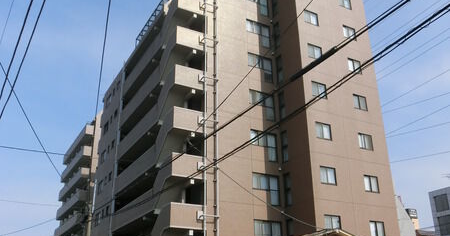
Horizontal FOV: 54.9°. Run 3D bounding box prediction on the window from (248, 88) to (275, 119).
[{"bbox_3d":[2.474,-0.799,28.878,1.933,1.900,0.140,11,-25,-26],"label":"window"}]

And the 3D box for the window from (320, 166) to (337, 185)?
[{"bbox_3d":[6.168,3.493,25.892,1.203,1.049,0.140,11,-25,-26],"label":"window"}]

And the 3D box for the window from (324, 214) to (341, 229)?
[{"bbox_3d":[6.223,6.138,24.773,1.180,1.040,0.120,11,-25,-27],"label":"window"}]

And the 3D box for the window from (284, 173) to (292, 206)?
[{"bbox_3d":[3.951,4.529,27.113,0.120,2.110,0.650,11,-25,-27],"label":"window"}]

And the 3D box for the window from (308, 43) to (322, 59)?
[{"bbox_3d":[6.063,-4.445,29.165,1.173,0.916,0.140,11,-25,-26],"label":"window"}]

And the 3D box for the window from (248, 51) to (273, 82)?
[{"bbox_3d":[2.465,-3.392,29.885,1.990,1.910,0.120,11,-25,-27],"label":"window"}]

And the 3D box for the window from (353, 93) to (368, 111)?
[{"bbox_3d":[9.274,-1.018,29.585,1.200,1.050,0.120,11,-25,-27],"label":"window"}]

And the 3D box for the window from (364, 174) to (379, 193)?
[{"bbox_3d":[9.263,4.213,27.399,1.208,1.033,0.140,11,-25,-26],"label":"window"}]

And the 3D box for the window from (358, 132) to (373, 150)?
[{"bbox_3d":[9.251,1.606,28.487,1.177,1.060,0.140,11,-25,-26],"label":"window"}]

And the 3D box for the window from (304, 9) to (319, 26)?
[{"bbox_3d":[6.030,-6.926,30.114,1.200,0.970,0.120,11,-25,-27],"label":"window"}]

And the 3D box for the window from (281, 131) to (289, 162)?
[{"bbox_3d":[3.932,1.879,28.121,0.140,2.000,0.620,11,-25,-26],"label":"window"}]

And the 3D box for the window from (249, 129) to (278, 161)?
[{"bbox_3d":[2.514,1.820,27.802,1.933,1.859,0.140,11,-25,-26],"label":"window"}]

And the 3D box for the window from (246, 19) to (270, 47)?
[{"bbox_3d":[2.424,-5.952,30.930,1.980,1.880,0.120,11,-25,-27],"label":"window"}]

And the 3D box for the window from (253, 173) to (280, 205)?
[{"bbox_3d":[2.553,4.433,26.727,1.933,1.856,0.140,11,-25,-26],"label":"window"}]

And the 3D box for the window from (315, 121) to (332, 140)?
[{"bbox_3d":[6.170,0.839,26.954,1.230,1.040,0.120,11,-25,-27],"label":"window"}]

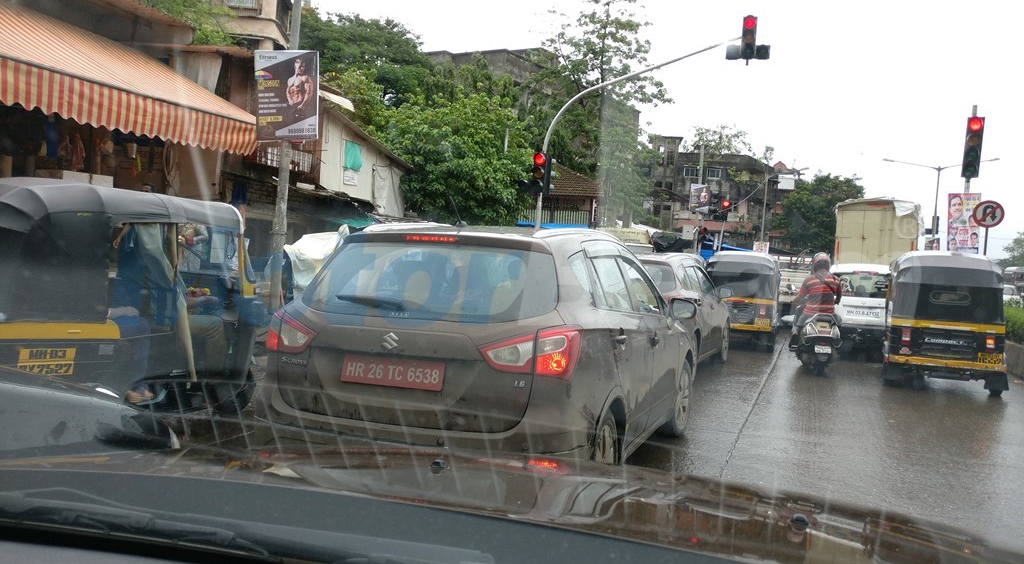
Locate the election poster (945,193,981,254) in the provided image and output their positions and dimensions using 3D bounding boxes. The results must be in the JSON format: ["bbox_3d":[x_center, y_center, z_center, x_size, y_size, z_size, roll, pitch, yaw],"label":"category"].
[{"bbox_3d":[8.895,-1.141,16.300,0.620,1.230,0.040,4,2,21],"label":"election poster"}]

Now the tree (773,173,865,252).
[{"bbox_3d":[19.046,-2.963,52.108,6.000,7.710,6.000,4,2,20],"label":"tree"}]

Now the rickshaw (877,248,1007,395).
[{"bbox_3d":[5.563,0.512,10.890,1.300,1.710,2.630,4,2,21],"label":"rickshaw"}]

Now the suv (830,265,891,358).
[{"bbox_3d":[6.183,0.440,14.760,1.530,1.700,3.650,4,2,20],"label":"suv"}]

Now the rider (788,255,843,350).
[{"bbox_3d":[4.342,0.279,11.850,0.720,1.420,0.750,4,2,21],"label":"rider"}]

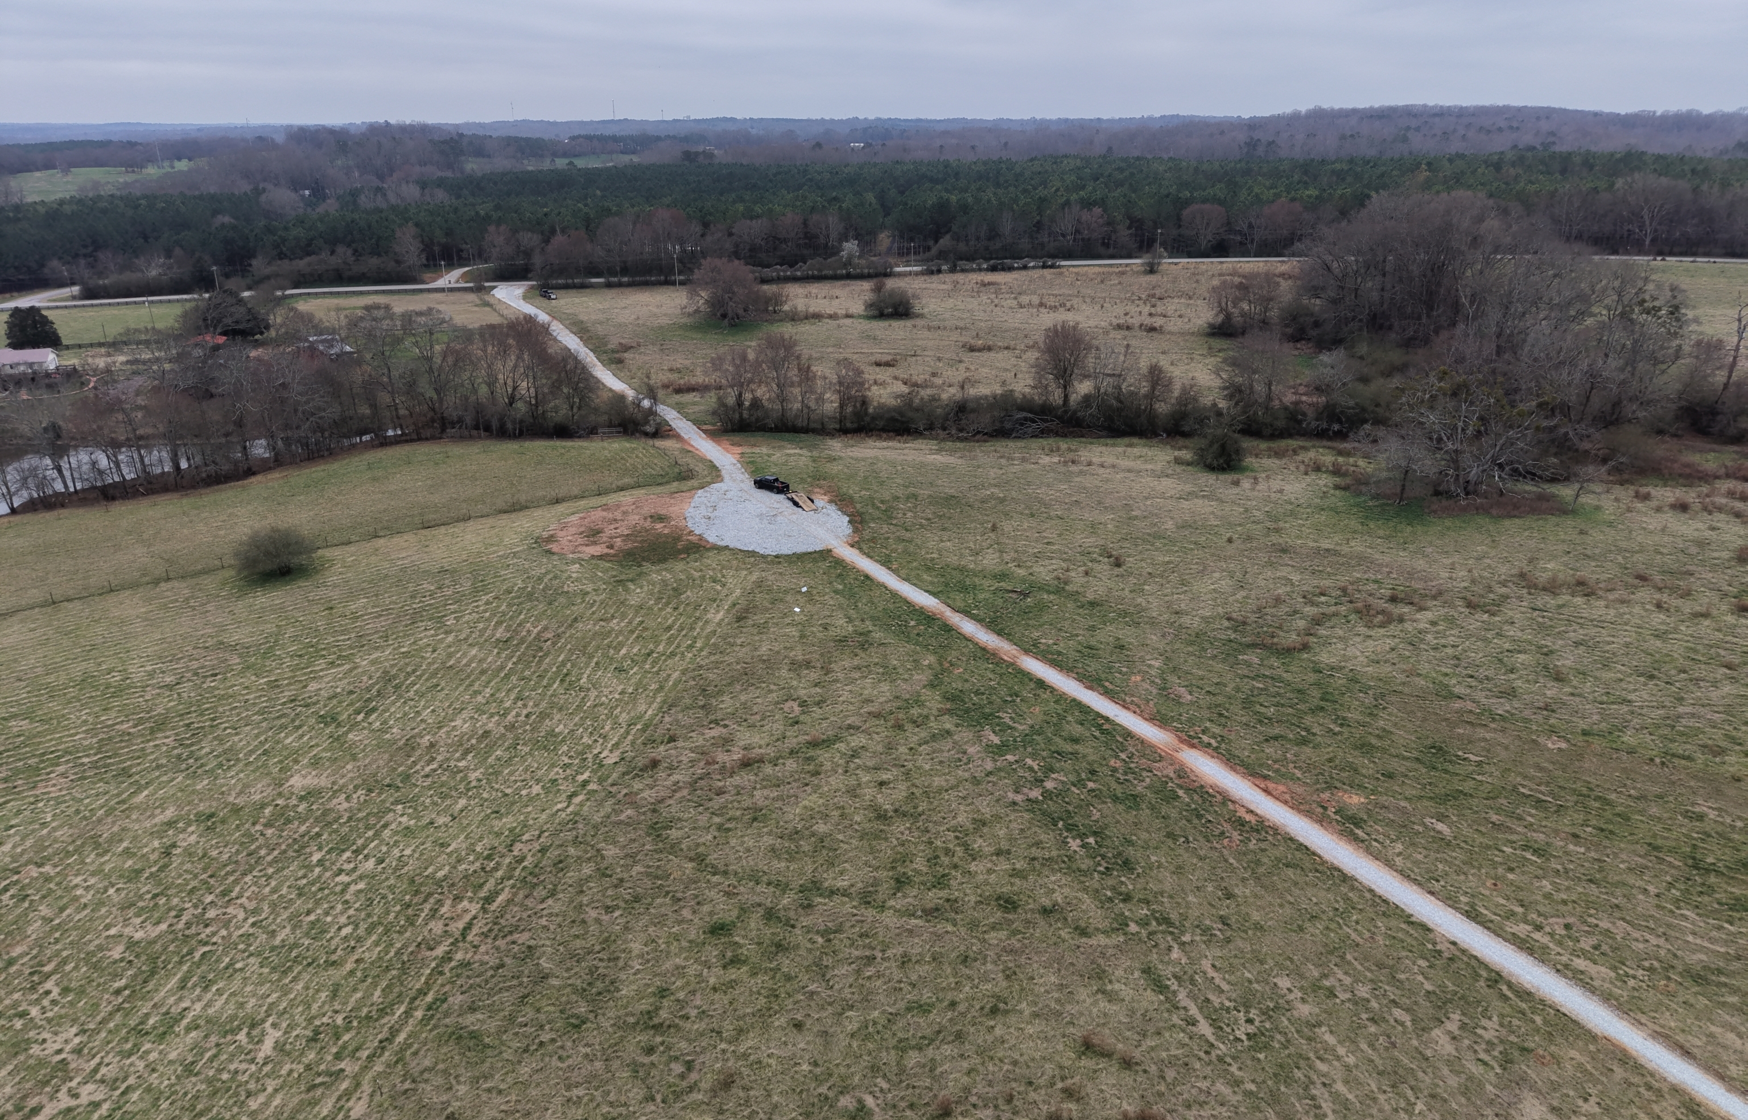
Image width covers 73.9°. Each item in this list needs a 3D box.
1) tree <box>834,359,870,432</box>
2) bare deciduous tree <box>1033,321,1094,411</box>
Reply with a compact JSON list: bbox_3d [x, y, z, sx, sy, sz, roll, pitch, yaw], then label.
[{"bbox_3d":[-4.020,-29.980,211.270,6.710,13.370,6.710,0,21,0],"label":"tree"},{"bbox_3d":[36.020,-35.700,217.250,11.750,17.620,11.750,0,21,0],"label":"bare deciduous tree"}]

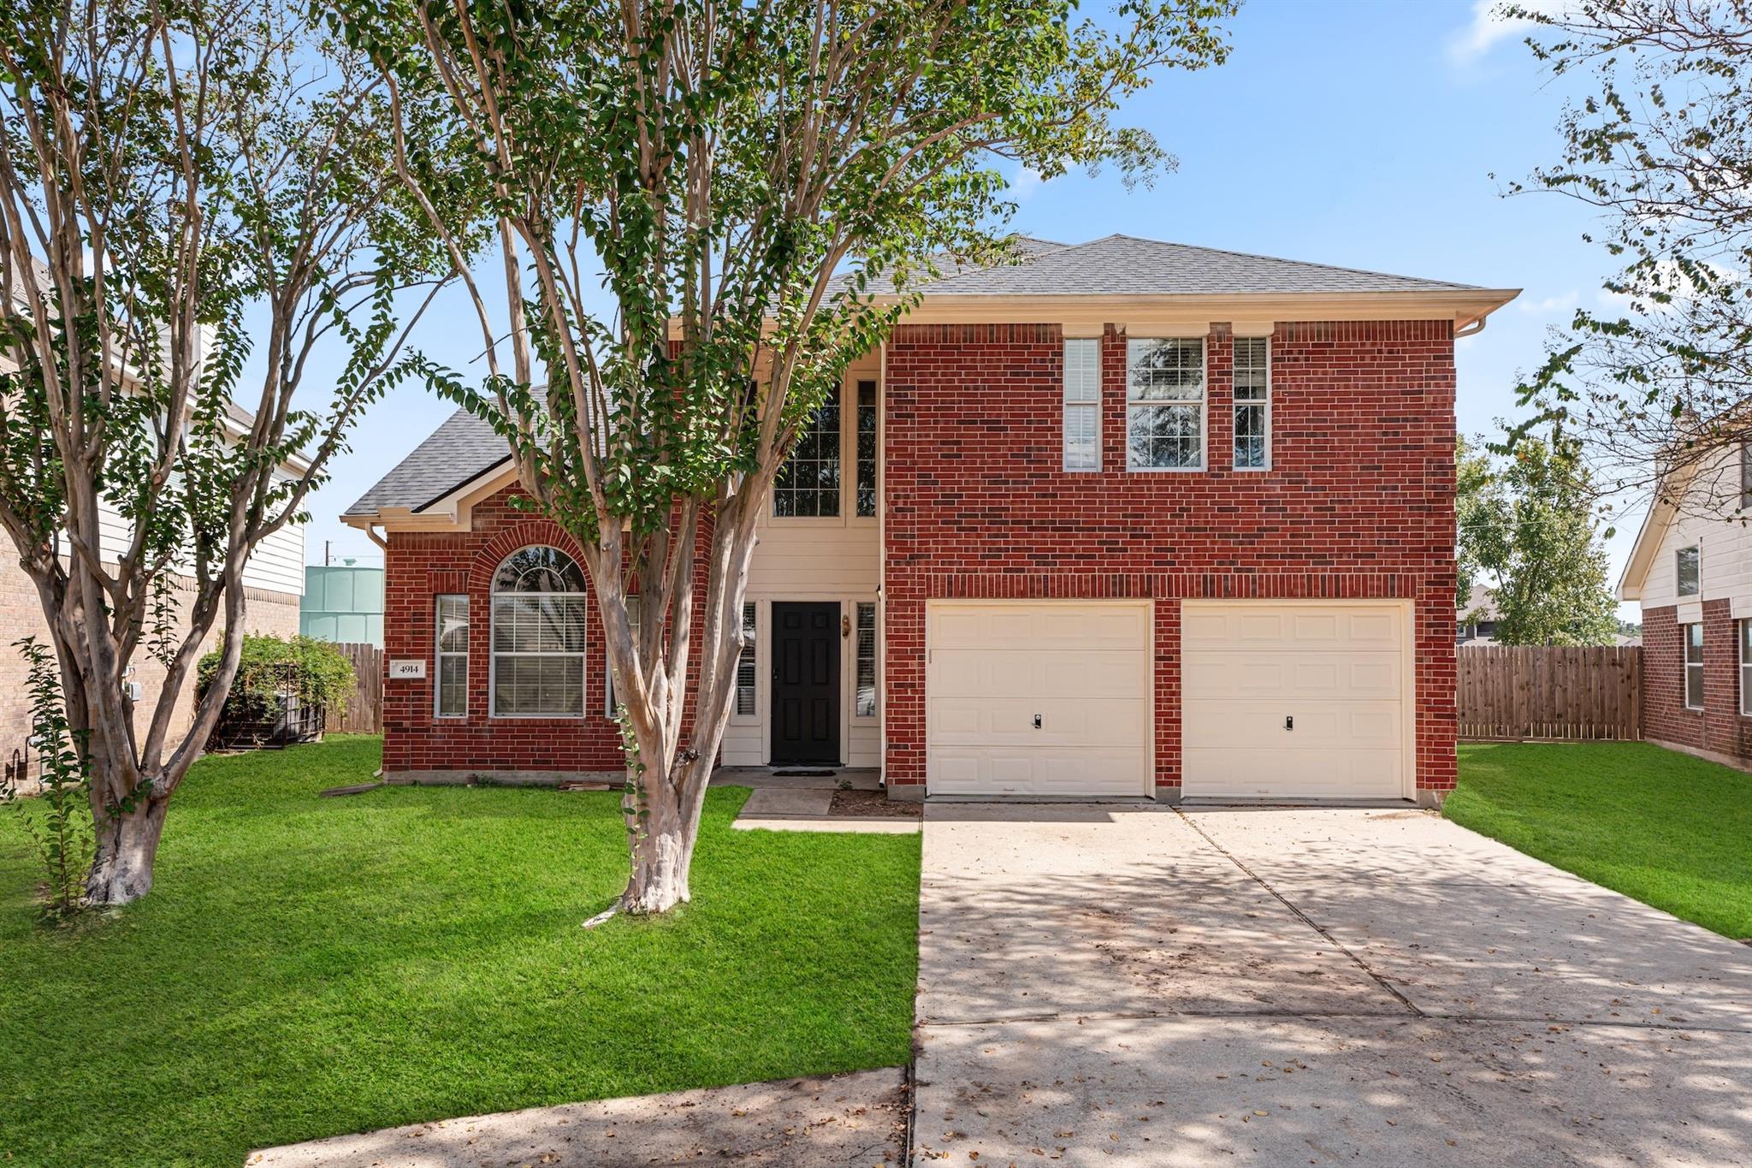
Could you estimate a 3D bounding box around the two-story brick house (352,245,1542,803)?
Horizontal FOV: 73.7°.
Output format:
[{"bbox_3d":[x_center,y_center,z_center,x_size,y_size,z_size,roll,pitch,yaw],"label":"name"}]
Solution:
[{"bbox_3d":[0.380,-1.456,18.283,13.160,8.070,11.800,0,-2,2],"label":"two-story brick house"}]

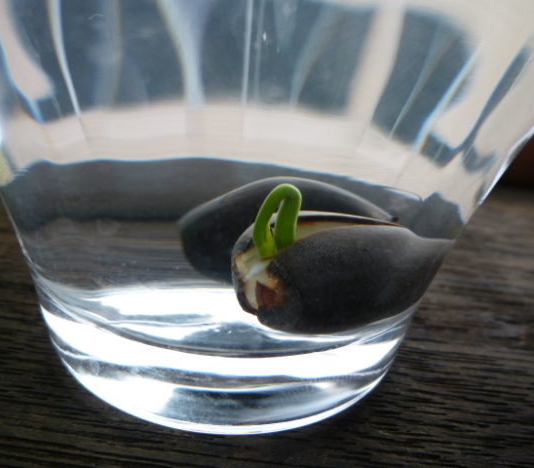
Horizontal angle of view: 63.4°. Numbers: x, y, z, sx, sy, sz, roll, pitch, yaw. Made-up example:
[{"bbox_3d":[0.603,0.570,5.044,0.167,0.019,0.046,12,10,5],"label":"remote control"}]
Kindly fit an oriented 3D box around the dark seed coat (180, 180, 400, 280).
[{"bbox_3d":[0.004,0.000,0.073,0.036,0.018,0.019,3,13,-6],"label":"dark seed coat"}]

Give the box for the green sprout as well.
[{"bbox_3d":[0.001,-0.002,0.064,0.007,0.011,0.005,6,13,6],"label":"green sprout"}]

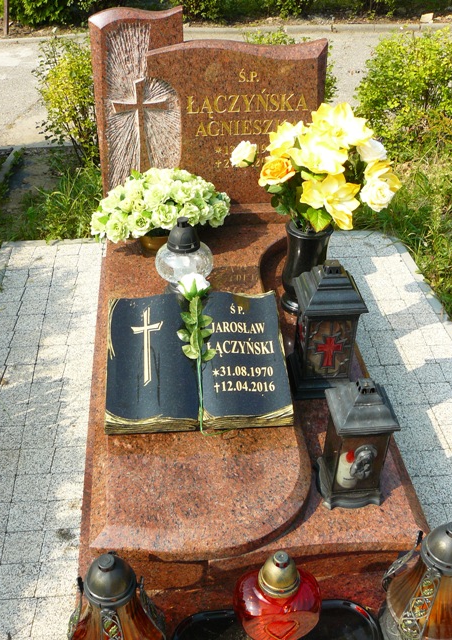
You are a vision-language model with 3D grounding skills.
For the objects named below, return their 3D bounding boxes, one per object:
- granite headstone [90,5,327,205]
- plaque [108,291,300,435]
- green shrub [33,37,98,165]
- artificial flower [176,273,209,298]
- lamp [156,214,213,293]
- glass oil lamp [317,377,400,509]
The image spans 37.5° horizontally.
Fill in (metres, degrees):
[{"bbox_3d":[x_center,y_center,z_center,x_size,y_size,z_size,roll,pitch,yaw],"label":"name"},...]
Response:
[{"bbox_3d":[-0.046,-0.769,2.454,0.835,0.690,0.120,-3,33,-5],"label":"granite headstone"},{"bbox_3d":[-0.080,0.110,1.835,0.482,0.090,0.388,-2,49,-4],"label":"plaque"},{"bbox_3d":[-0.748,-1.129,3.477,0.520,0.660,0.500,-3,37,-5],"label":"green shrub"},{"bbox_3d":[-0.095,-0.101,1.940,0.095,0.080,0.075,-7,57,-10],"label":"artificial flower"},{"bbox_3d":[-0.137,-0.207,2.162,0.178,0.285,0.178,-3,37,-5],"label":"lamp"},{"bbox_3d":[0.306,0.268,1.557,0.145,0.335,0.150,-3,37,-5],"label":"glass oil lamp"}]

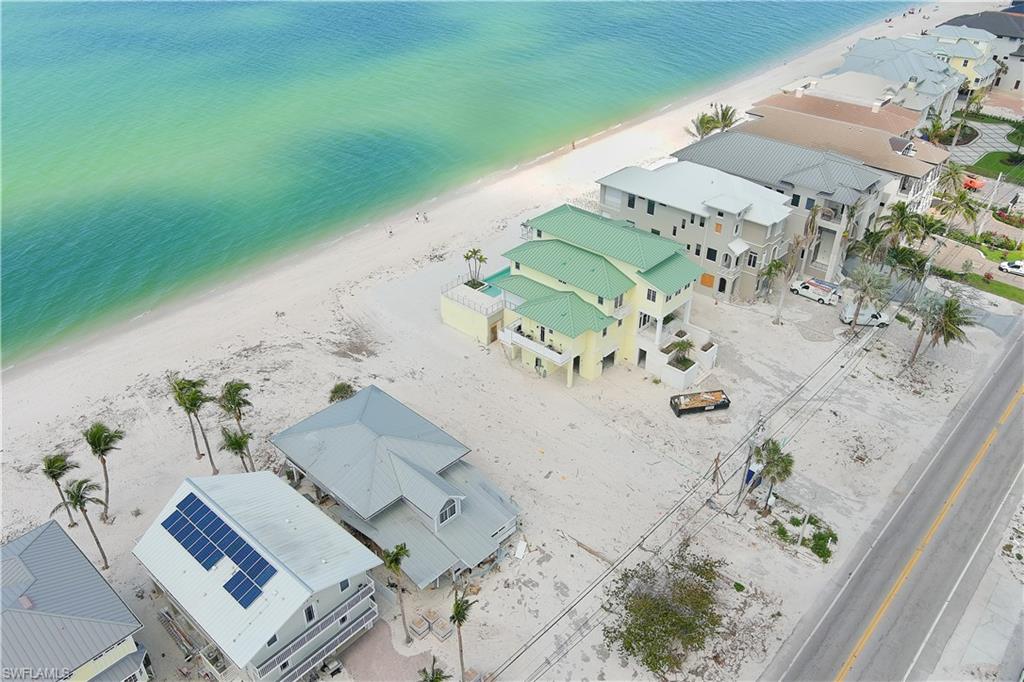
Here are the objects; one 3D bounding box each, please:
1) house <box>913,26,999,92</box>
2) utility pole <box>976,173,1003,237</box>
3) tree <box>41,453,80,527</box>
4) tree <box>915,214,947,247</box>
[{"bbox_3d":[99.426,-64.781,190.331,23.000,12.500,23.000,26,42,35],"label":"house"},{"bbox_3d":[72.005,-20.460,124.586,0.450,10.700,0.450,26,42,35],"label":"utility pole"},{"bbox_3d":[-41.449,13.739,76.351,4.200,8.200,4.200,26,42,35],"label":"tree"},{"bbox_3d":[60.720,-15.627,121.483,5.000,6.200,5.000,26,42,35],"label":"tree"}]

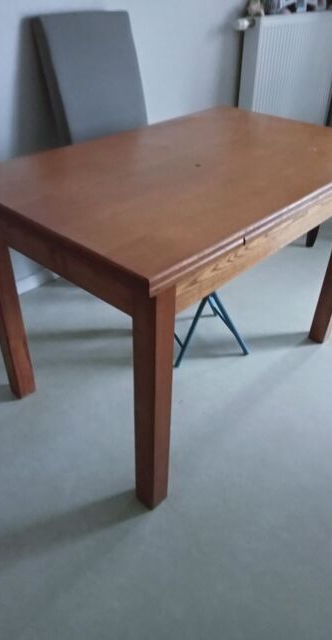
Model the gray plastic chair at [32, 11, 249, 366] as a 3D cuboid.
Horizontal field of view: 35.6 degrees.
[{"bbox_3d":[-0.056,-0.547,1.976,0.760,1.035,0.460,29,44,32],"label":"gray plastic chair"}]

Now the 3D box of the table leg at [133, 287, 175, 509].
[{"bbox_3d":[-0.029,0.195,1.216,0.068,0.728,0.067,29,44,32],"label":"table leg"}]

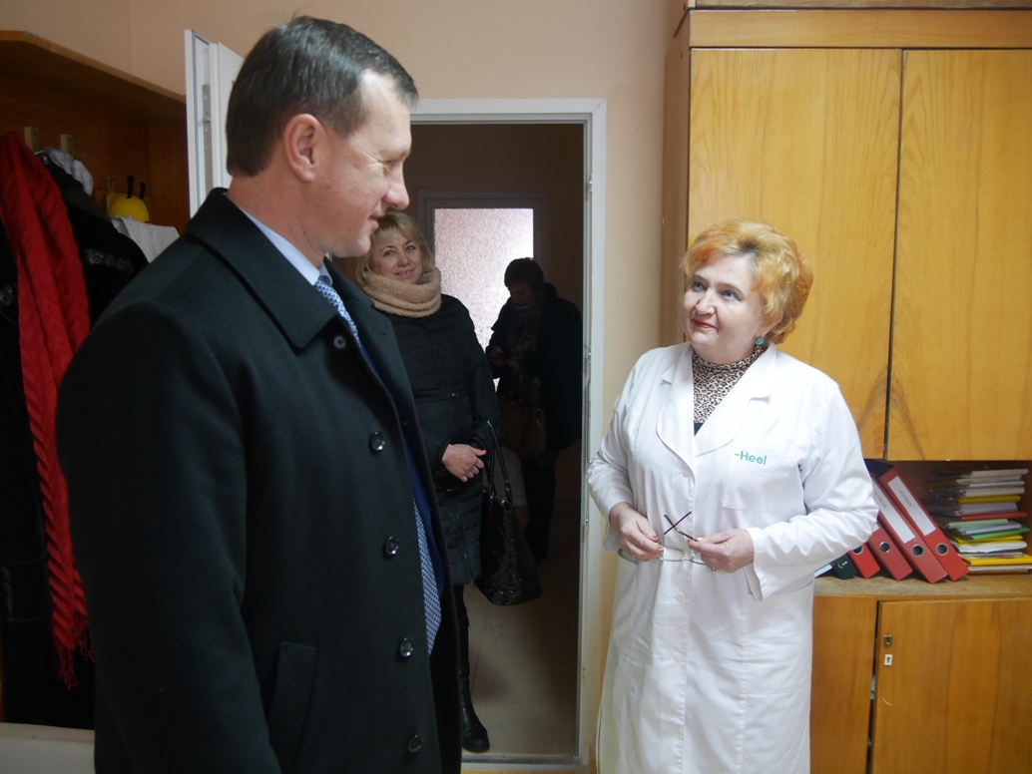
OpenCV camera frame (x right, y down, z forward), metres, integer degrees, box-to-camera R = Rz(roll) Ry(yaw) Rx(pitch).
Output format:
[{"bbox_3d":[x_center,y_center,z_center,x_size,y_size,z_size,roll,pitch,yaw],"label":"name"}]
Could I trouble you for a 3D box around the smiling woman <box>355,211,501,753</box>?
[{"bbox_3d":[-0.278,0.298,2.731,0.490,1.712,0.360,-4,7,-35],"label":"smiling woman"}]

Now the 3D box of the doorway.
[{"bbox_3d":[-0.165,0.175,2.513,0.820,2.003,0.120,0,6,0],"label":"doorway"}]

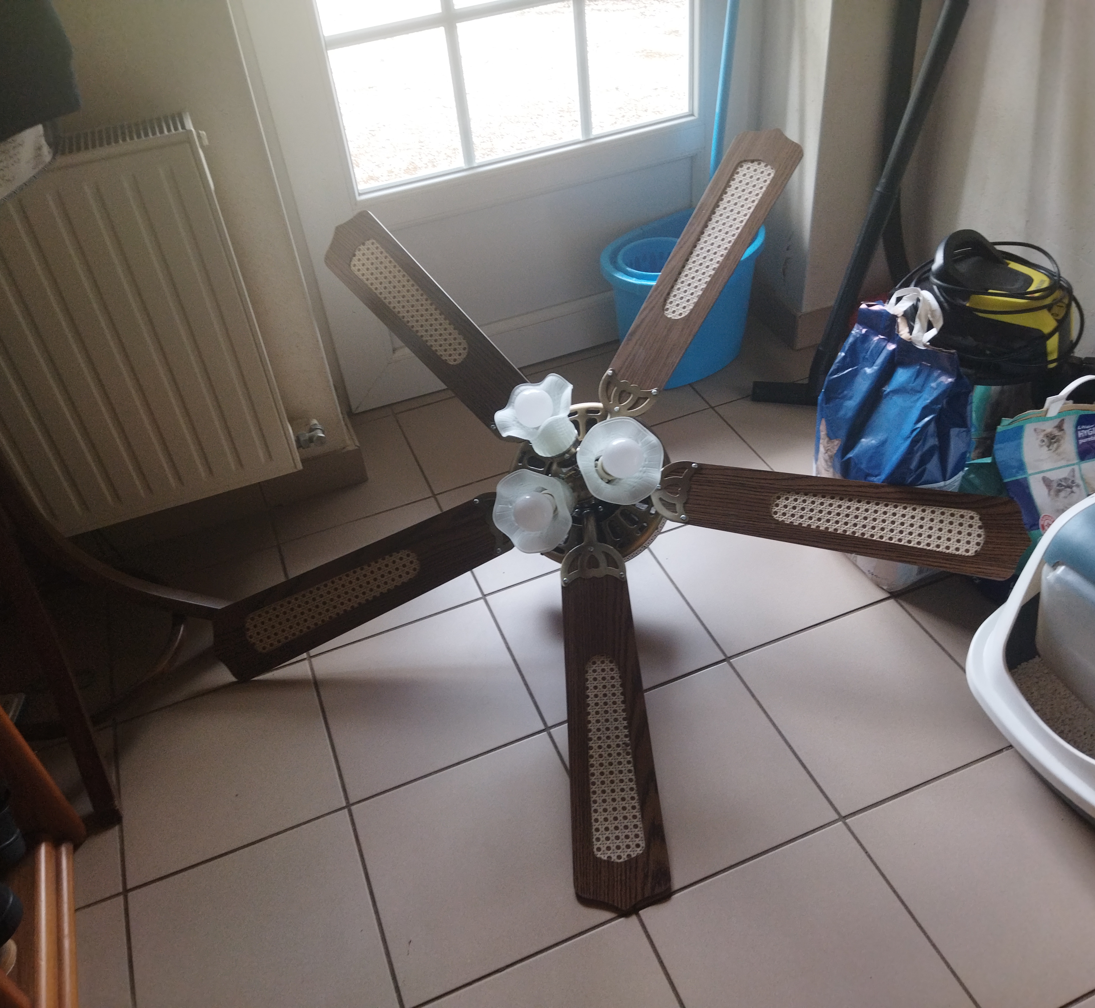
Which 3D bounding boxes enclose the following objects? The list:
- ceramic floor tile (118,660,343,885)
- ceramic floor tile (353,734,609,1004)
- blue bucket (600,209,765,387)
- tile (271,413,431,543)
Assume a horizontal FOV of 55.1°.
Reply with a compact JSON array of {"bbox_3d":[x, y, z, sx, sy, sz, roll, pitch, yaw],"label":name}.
[{"bbox_3d":[-0.485,0.395,1.590,0.304,0.010,0.304,-18,41,-13],"label":"ceramic floor tile"},{"bbox_3d":[-0.086,0.480,1.432,0.304,0.010,0.304,-18,41,-13],"label":"ceramic floor tile"},{"bbox_3d":[0.296,-0.432,2.240,0.385,0.265,0.270,-33,47,-27],"label":"blue bucket"},{"bbox_3d":[-0.422,-0.054,2.111,0.304,0.010,0.304,-18,41,-13],"label":"tile"}]

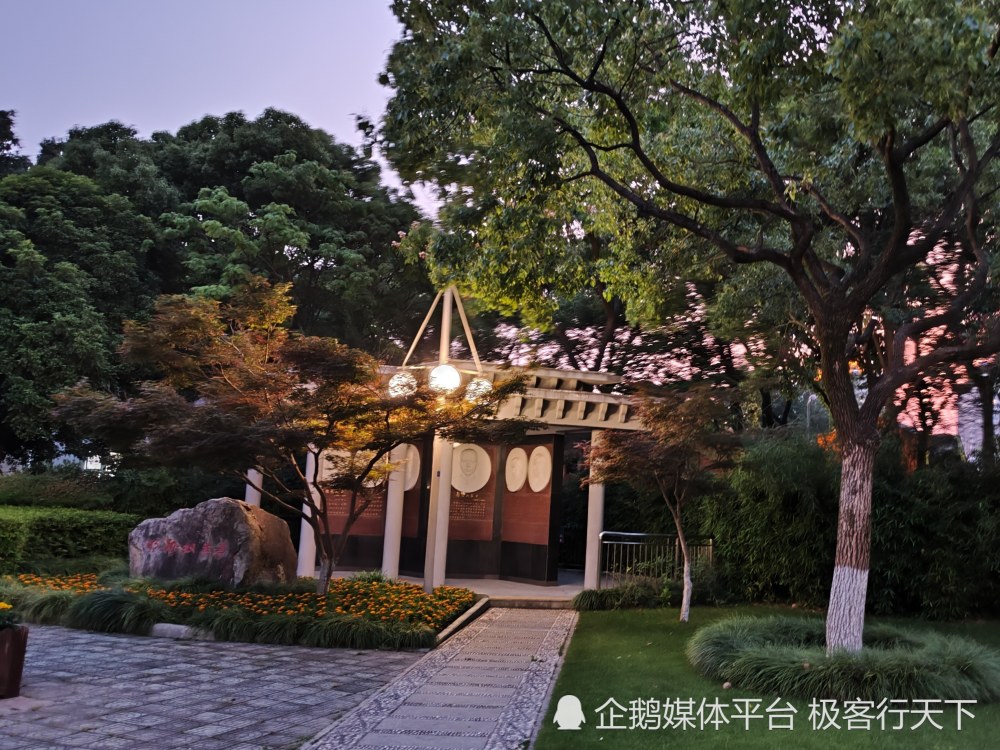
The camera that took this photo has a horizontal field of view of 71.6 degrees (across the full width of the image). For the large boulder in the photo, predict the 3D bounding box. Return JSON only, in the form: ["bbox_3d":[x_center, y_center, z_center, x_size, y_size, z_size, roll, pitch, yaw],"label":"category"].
[{"bbox_3d":[-4.539,2.698,11.100,2.400,1.420,1.250,2,-7,5],"label":"large boulder"}]

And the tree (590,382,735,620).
[{"bbox_3d":[2.531,2.055,11.000,2.250,3.700,2.150,3,-7,0],"label":"tree"}]

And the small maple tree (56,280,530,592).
[{"bbox_3d":[-3.023,0.983,10.400,6.600,4.700,5.200,3,-7,0],"label":"small maple tree"}]

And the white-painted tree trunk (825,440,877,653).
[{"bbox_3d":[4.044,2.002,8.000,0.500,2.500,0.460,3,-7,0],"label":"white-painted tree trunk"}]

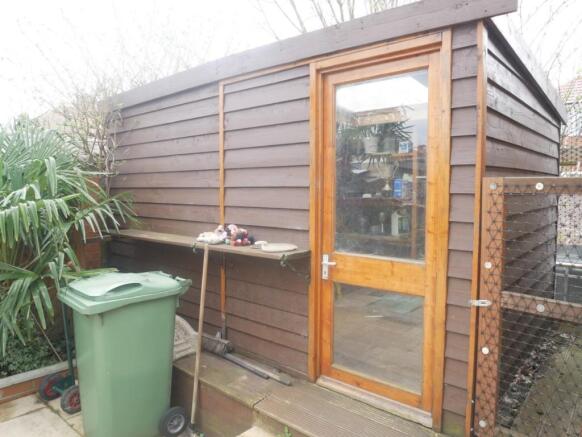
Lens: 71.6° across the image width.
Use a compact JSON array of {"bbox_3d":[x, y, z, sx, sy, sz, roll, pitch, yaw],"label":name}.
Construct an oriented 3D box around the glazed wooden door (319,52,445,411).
[{"bbox_3d":[0.503,0.081,2.437,0.770,1.985,0.055,3,5,39],"label":"glazed wooden door"}]

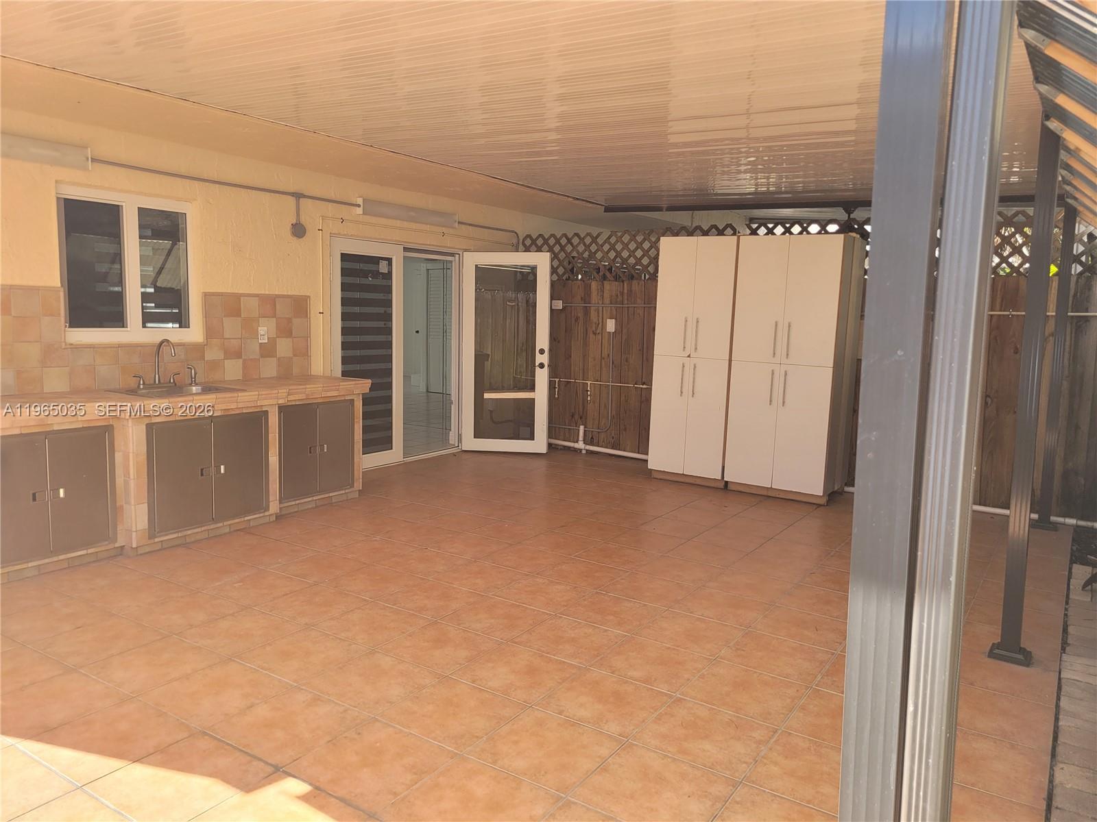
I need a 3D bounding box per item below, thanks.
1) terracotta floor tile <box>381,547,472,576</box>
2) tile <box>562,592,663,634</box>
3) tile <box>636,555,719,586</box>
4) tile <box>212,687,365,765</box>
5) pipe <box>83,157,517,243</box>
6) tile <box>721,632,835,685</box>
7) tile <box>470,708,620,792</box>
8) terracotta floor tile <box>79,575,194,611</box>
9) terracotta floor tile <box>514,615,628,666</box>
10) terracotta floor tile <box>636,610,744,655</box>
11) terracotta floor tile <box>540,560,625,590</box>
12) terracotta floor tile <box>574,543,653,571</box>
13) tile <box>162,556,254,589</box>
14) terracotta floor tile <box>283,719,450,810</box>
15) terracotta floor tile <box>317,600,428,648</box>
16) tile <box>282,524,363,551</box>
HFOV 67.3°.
[{"bbox_3d":[-0.753,0.935,5.039,0.428,0.012,0.428,7,9,32],"label":"terracotta floor tile"},{"bbox_3d":[0.344,1.074,4.366,0.435,0.012,0.435,7,9,32],"label":"tile"},{"bbox_3d":[0.821,0.990,5.100,0.435,0.012,0.435,7,9,32],"label":"tile"},{"bbox_3d":[-0.957,1.168,3.059,0.425,0.012,0.425,7,9,32],"label":"tile"},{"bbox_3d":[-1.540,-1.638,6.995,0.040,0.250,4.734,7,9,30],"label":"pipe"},{"bbox_3d":[1.083,1.161,3.882,0.434,0.012,0.434,7,9,33],"label":"tile"},{"bbox_3d":[-0.004,1.234,3.008,0.428,0.012,0.428,7,9,32],"label":"tile"},{"bbox_3d":[-2.219,0.978,4.437,0.435,0.012,0.435,7,9,32],"label":"terracotta floor tile"},{"bbox_3d":[0.107,1.108,3.971,0.428,0.012,0.428,7,9,32],"label":"terracotta floor tile"},{"bbox_3d":[0.715,1.115,4.131,0.434,0.012,0.434,7,9,33],"label":"terracotta floor tile"},{"bbox_3d":[0.210,0.963,4.853,0.425,0.012,0.425,7,9,32],"label":"terracotta floor tile"},{"bbox_3d":[0.440,0.909,5.133,0.419,0.012,0.419,7,9,32],"label":"terracotta floor tile"},{"bbox_3d":[-1.962,0.932,4.781,0.428,0.012,0.428,7,9,32],"label":"tile"},{"bbox_3d":[-0.610,1.241,2.896,0.435,0.012,0.435,7,9,32],"label":"terracotta floor tile"},{"bbox_3d":[-0.851,1.042,4.007,0.425,0.012,0.425,7,9,32],"label":"terracotta floor tile"},{"bbox_3d":[-1.444,0.817,5.334,0.419,0.012,0.419,7,9,32],"label":"tile"}]

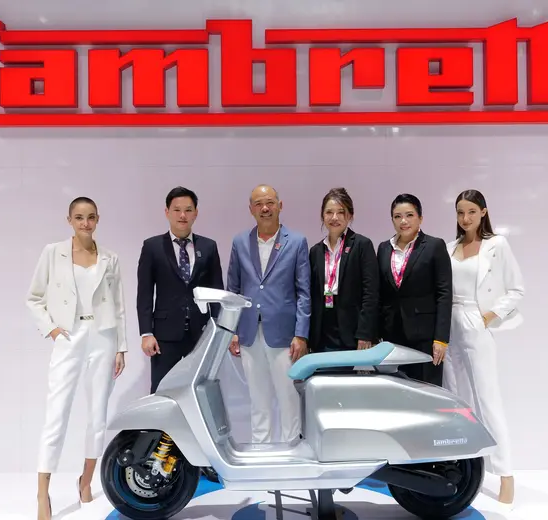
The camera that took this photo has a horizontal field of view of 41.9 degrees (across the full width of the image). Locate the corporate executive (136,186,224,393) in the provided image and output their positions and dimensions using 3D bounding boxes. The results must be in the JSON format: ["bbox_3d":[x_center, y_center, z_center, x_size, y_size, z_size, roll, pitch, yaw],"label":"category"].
[{"bbox_3d":[-0.543,0.447,4.200,0.520,1.758,0.320,0,0,-6],"label":"corporate executive"}]

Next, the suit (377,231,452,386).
[{"bbox_3d":[0.792,0.552,4.000,0.440,1.435,0.280,0,0,19],"label":"suit"}]

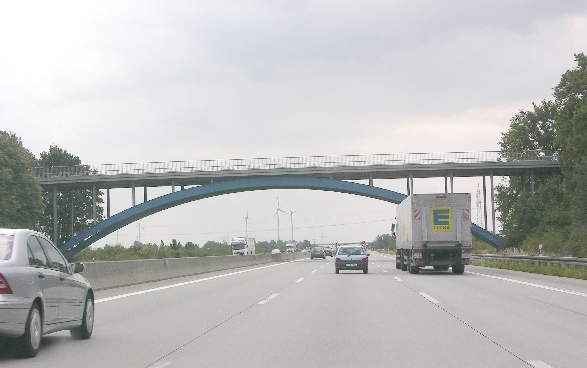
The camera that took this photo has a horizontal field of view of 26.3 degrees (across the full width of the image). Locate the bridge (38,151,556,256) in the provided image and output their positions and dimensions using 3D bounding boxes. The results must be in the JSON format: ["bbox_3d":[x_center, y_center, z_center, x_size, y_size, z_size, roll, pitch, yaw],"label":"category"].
[{"bbox_3d":[-0.848,2.624,134.218,57.000,10.300,8.800,-1,-3,4],"label":"bridge"}]

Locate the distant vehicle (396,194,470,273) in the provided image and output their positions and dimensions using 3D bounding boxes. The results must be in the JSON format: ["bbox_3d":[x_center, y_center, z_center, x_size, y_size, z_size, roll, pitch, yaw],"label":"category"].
[{"bbox_3d":[6.820,2.576,62.509,2.550,3.550,16.000,-1,-3,2],"label":"distant vehicle"}]

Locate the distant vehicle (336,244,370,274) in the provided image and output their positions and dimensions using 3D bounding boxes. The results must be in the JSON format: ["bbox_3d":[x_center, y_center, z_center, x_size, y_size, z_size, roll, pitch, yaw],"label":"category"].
[{"bbox_3d":[2.891,3.749,61.971,1.640,1.410,3.700,-1,-3,2],"label":"distant vehicle"}]

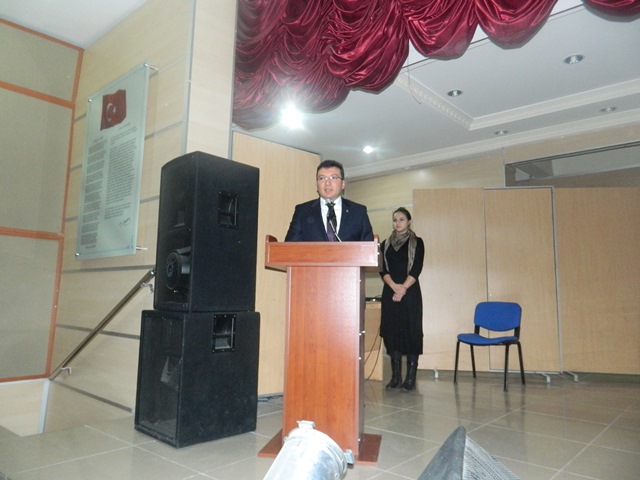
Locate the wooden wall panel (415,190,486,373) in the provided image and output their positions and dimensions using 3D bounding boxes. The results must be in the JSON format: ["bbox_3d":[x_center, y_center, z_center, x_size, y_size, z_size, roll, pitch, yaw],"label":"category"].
[{"bbox_3d":[1.450,0.407,5.148,0.810,2.030,0.060,0,-8,6],"label":"wooden wall panel"}]

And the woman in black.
[{"bbox_3d":[0.769,0.530,4.413,0.450,1.700,0.320,-4,-9,30],"label":"woman in black"}]

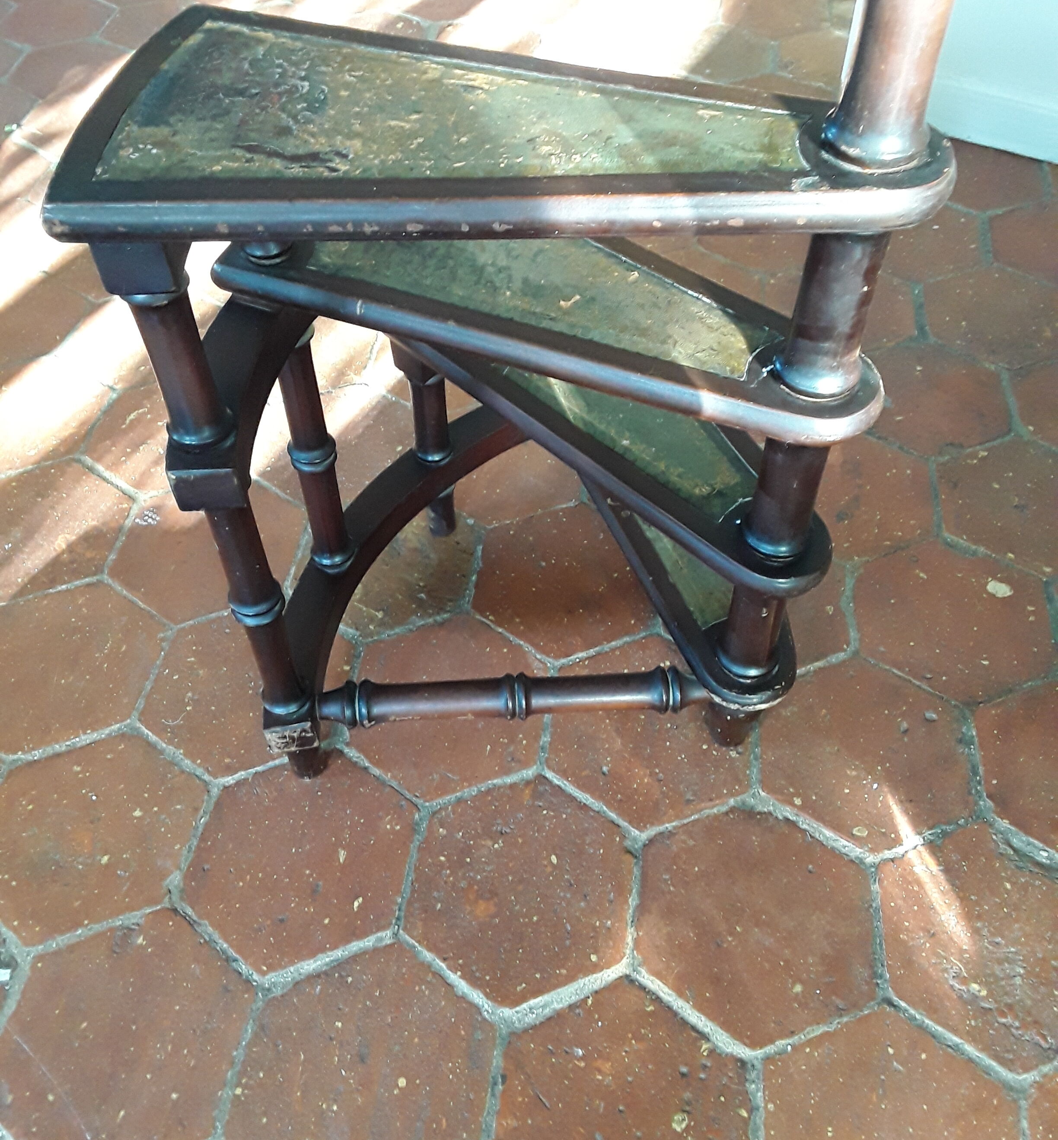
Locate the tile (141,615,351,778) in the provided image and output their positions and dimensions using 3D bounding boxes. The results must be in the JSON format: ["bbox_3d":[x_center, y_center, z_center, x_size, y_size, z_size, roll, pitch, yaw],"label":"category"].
[{"bbox_3d":[-0.240,0.109,0.945,0.157,0.015,0.182,6,51,6],"label":"tile"}]

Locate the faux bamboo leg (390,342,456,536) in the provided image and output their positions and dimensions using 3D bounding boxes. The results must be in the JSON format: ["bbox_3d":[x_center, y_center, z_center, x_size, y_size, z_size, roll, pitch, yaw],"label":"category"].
[{"bbox_3d":[-0.088,-0.110,0.998,0.043,0.214,0.043,-1,50,1],"label":"faux bamboo leg"}]

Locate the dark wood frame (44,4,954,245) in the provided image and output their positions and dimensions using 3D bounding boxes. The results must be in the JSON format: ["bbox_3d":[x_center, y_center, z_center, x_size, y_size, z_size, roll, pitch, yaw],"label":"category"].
[{"bbox_3d":[-0.009,-0.229,0.567,0.431,0.028,0.205,3,50,4],"label":"dark wood frame"}]

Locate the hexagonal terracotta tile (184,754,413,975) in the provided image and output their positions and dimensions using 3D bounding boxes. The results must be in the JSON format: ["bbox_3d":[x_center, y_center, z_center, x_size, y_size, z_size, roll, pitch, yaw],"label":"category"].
[{"bbox_3d":[-0.174,0.225,0.847,0.159,0.015,0.183,6,51,6],"label":"hexagonal terracotta tile"}]

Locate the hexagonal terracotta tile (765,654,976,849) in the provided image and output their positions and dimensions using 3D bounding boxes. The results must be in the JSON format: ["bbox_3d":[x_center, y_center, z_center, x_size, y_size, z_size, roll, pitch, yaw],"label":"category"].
[{"bbox_3d":[0.280,0.155,0.918,0.168,0.018,0.194,5,50,6],"label":"hexagonal terracotta tile"}]

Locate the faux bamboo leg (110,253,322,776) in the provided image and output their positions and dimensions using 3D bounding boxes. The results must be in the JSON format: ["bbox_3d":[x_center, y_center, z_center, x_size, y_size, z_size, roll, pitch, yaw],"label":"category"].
[{"bbox_3d":[-0.182,0.007,0.710,0.042,0.475,0.042,-4,50,-2],"label":"faux bamboo leg"}]

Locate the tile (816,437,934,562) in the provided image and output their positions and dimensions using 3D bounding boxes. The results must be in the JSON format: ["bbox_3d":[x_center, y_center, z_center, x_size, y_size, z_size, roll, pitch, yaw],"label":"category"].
[{"bbox_3d":[0.322,-0.078,1.113,0.168,0.018,0.194,5,50,6],"label":"tile"}]

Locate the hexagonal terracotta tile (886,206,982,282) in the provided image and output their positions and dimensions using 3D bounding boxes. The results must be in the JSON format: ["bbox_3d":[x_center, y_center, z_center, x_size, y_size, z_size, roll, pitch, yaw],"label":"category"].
[{"bbox_3d":[0.469,-0.405,1.359,0.161,0.015,0.186,6,51,6],"label":"hexagonal terracotta tile"}]

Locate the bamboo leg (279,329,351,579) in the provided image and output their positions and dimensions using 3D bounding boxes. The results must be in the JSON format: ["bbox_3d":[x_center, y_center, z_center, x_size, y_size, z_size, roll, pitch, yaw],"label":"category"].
[{"bbox_3d":[-0.158,-0.086,0.841,0.035,0.236,0.035,-1,50,1],"label":"bamboo leg"}]

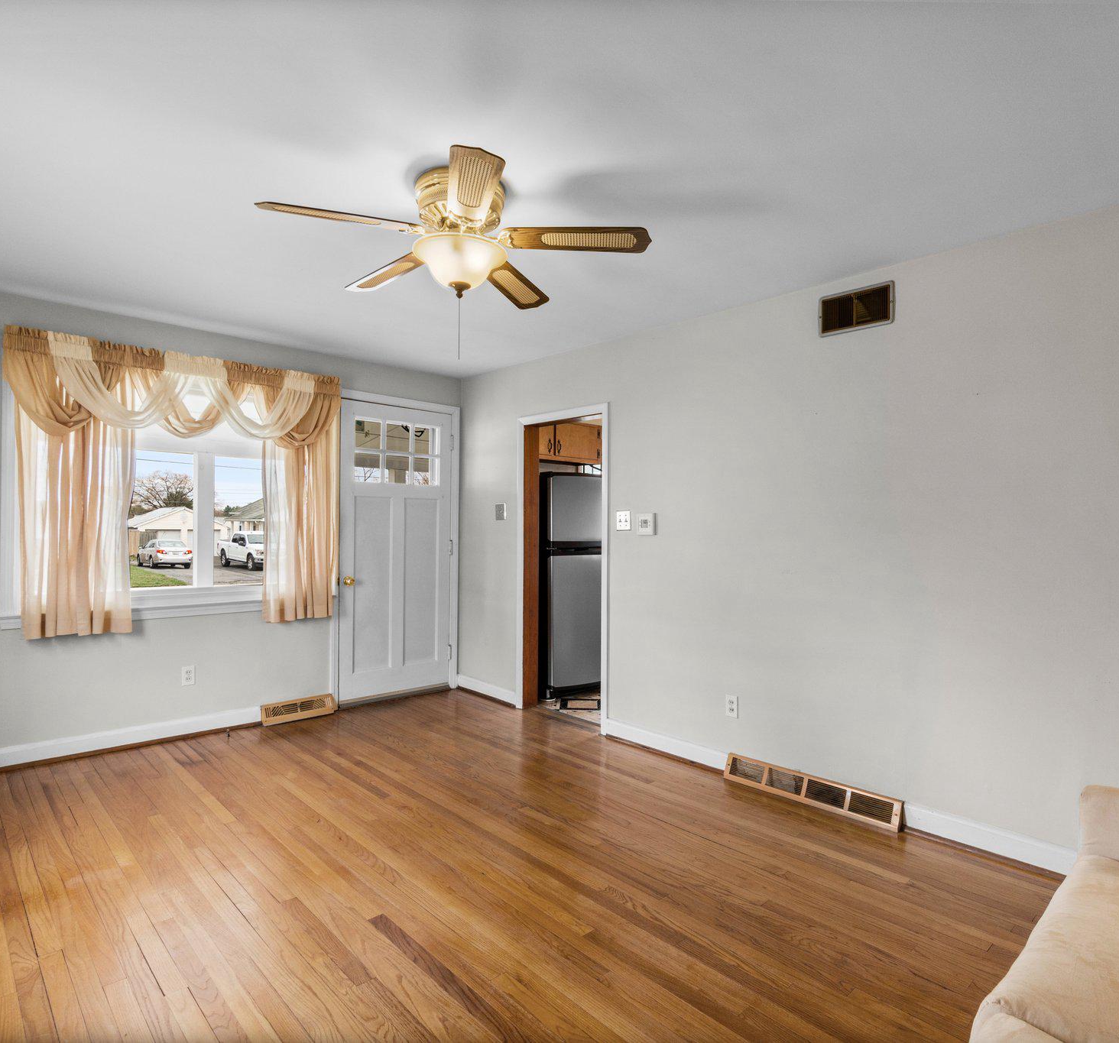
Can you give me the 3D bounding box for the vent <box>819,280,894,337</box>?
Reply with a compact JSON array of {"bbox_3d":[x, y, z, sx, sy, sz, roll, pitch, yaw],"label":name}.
[{"bbox_3d":[1.326,-0.945,2.919,0.025,0.187,0.335,1,-1,-43],"label":"vent"}]

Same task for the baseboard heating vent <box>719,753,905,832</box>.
[{"bbox_3d":[1.141,1.236,3.017,0.062,0.120,0.828,1,-1,-43],"label":"baseboard heating vent"}]

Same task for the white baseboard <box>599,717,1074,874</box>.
[{"bbox_3d":[1.110,1.242,3.092,0.020,0.100,2.385,1,-1,-43],"label":"white baseboard"}]

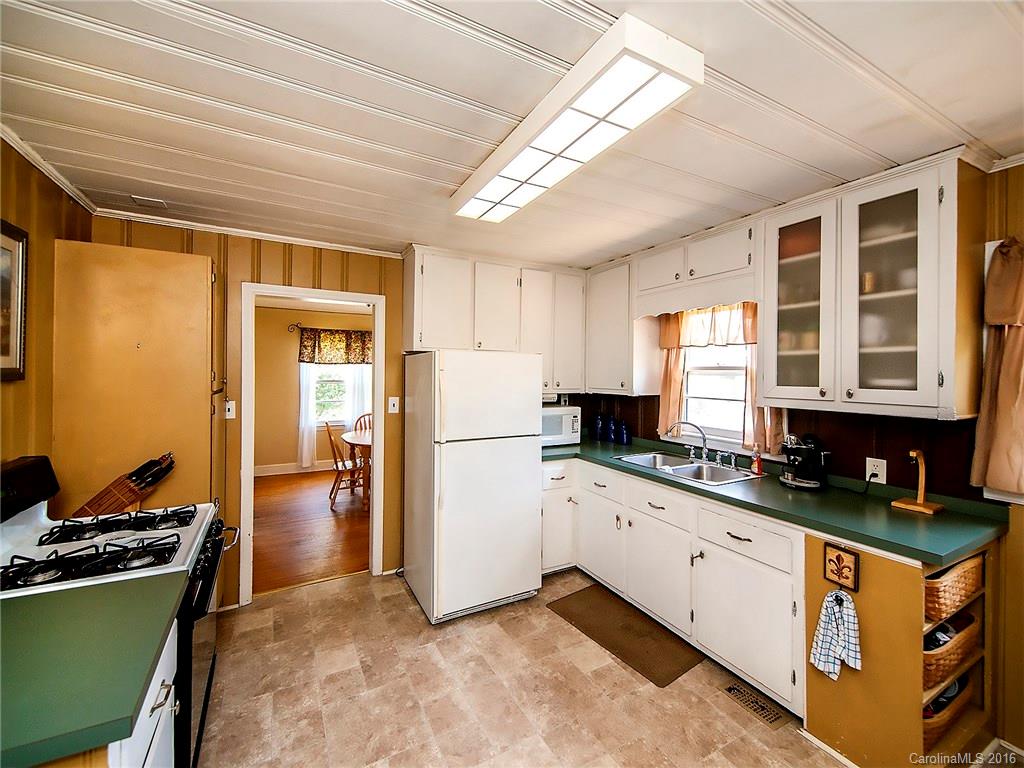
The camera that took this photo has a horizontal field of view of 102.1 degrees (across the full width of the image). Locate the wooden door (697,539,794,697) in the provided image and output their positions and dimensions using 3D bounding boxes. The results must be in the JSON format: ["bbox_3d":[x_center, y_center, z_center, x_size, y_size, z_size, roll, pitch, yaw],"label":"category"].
[{"bbox_3d":[1.091,1.114,2.004,0.030,0.537,0.495,0,1,-29],"label":"wooden door"}]

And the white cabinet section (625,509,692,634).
[{"bbox_3d":[0.847,1.101,2.452,0.030,0.552,0.480,0,1,-29],"label":"white cabinet section"}]

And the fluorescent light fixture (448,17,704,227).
[{"bbox_3d":[0.128,-0.917,1.681,0.292,0.110,1.245,0,1,-28],"label":"fluorescent light fixture"}]

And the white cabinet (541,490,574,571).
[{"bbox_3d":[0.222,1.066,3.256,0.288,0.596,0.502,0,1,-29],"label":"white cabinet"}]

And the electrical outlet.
[{"bbox_3d":[1.843,0.436,2.098,0.012,0.119,0.077,0,1,-28],"label":"electrical outlet"}]

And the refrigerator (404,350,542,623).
[{"bbox_3d":[-0.295,0.616,2.872,0.696,1.633,0.780,0,1,-29],"label":"refrigerator"}]

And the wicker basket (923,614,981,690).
[{"bbox_3d":[1.597,1.025,1.707,0.540,0.170,0.310,0,1,-28],"label":"wicker basket"}]

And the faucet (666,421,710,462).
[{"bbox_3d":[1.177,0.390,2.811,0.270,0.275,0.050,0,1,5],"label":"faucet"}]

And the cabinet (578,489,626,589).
[{"bbox_3d":[0.617,1.076,2.886,0.025,0.555,0.490,0,1,-28],"label":"cabinet"}]

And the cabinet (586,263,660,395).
[{"bbox_3d":[0.911,-0.428,3.428,0.300,1.024,0.562,0,1,-29],"label":"cabinet"}]

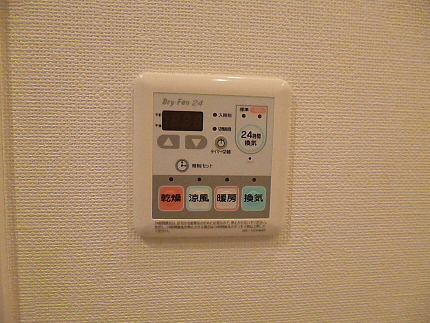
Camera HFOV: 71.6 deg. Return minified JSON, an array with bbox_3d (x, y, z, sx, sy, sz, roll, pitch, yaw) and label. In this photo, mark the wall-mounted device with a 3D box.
[{"bbox_3d":[-0.001,-0.003,0.218,0.118,0.122,0.016,1,2,-5],"label":"wall-mounted device"}]

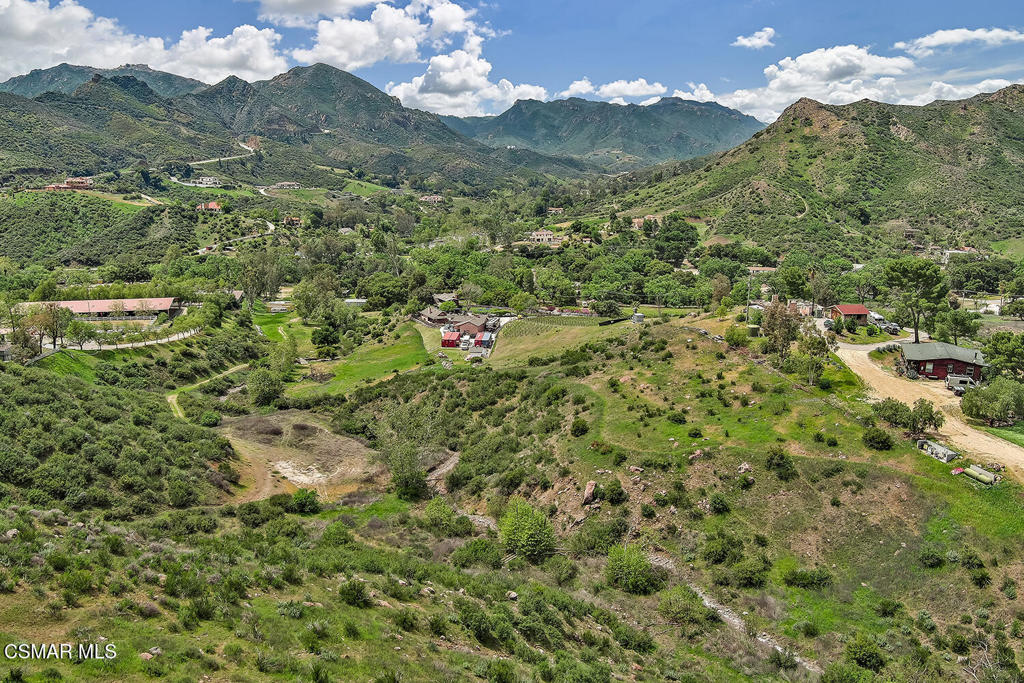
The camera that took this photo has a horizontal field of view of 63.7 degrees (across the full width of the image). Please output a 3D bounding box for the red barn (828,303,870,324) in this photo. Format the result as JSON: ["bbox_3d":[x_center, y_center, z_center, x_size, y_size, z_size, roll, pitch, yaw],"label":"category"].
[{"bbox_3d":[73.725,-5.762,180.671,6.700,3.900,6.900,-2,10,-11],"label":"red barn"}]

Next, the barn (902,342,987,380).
[{"bbox_3d":[69.851,2.937,133.697,11.600,3.600,13.800,5,11,25],"label":"barn"}]

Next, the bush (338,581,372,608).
[{"bbox_3d":[-9.516,15.177,49.869,2.000,1.550,1.900,0,10,0],"label":"bush"}]

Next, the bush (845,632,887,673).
[{"bbox_3d":[28.283,24.752,65.773,3.200,2.700,3.000,4,11,24],"label":"bush"}]

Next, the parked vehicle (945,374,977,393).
[{"bbox_3d":[69.982,6.462,127.832,4.800,2.000,1.900,3,10,17],"label":"parked vehicle"}]

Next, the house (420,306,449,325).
[{"bbox_3d":[-26.707,-9.004,284.612,7.000,4.600,9.500,-6,12,-33],"label":"house"}]

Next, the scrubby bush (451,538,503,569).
[{"bbox_3d":[-3.873,22.846,89.756,5.400,2.900,4.200,0,10,0],"label":"scrubby bush"}]

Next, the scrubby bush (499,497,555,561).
[{"bbox_3d":[1.775,22.679,100.419,6.600,6.900,6.200,0,10,0],"label":"scrubby bush"}]

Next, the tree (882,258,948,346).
[{"bbox_3d":[78.070,-7.744,158.610,11.400,16.500,11.000,5,11,26],"label":"tree"}]

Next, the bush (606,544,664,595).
[{"bbox_3d":[13.175,24.033,87.604,5.900,4.700,5.400,1,10,8],"label":"bush"}]

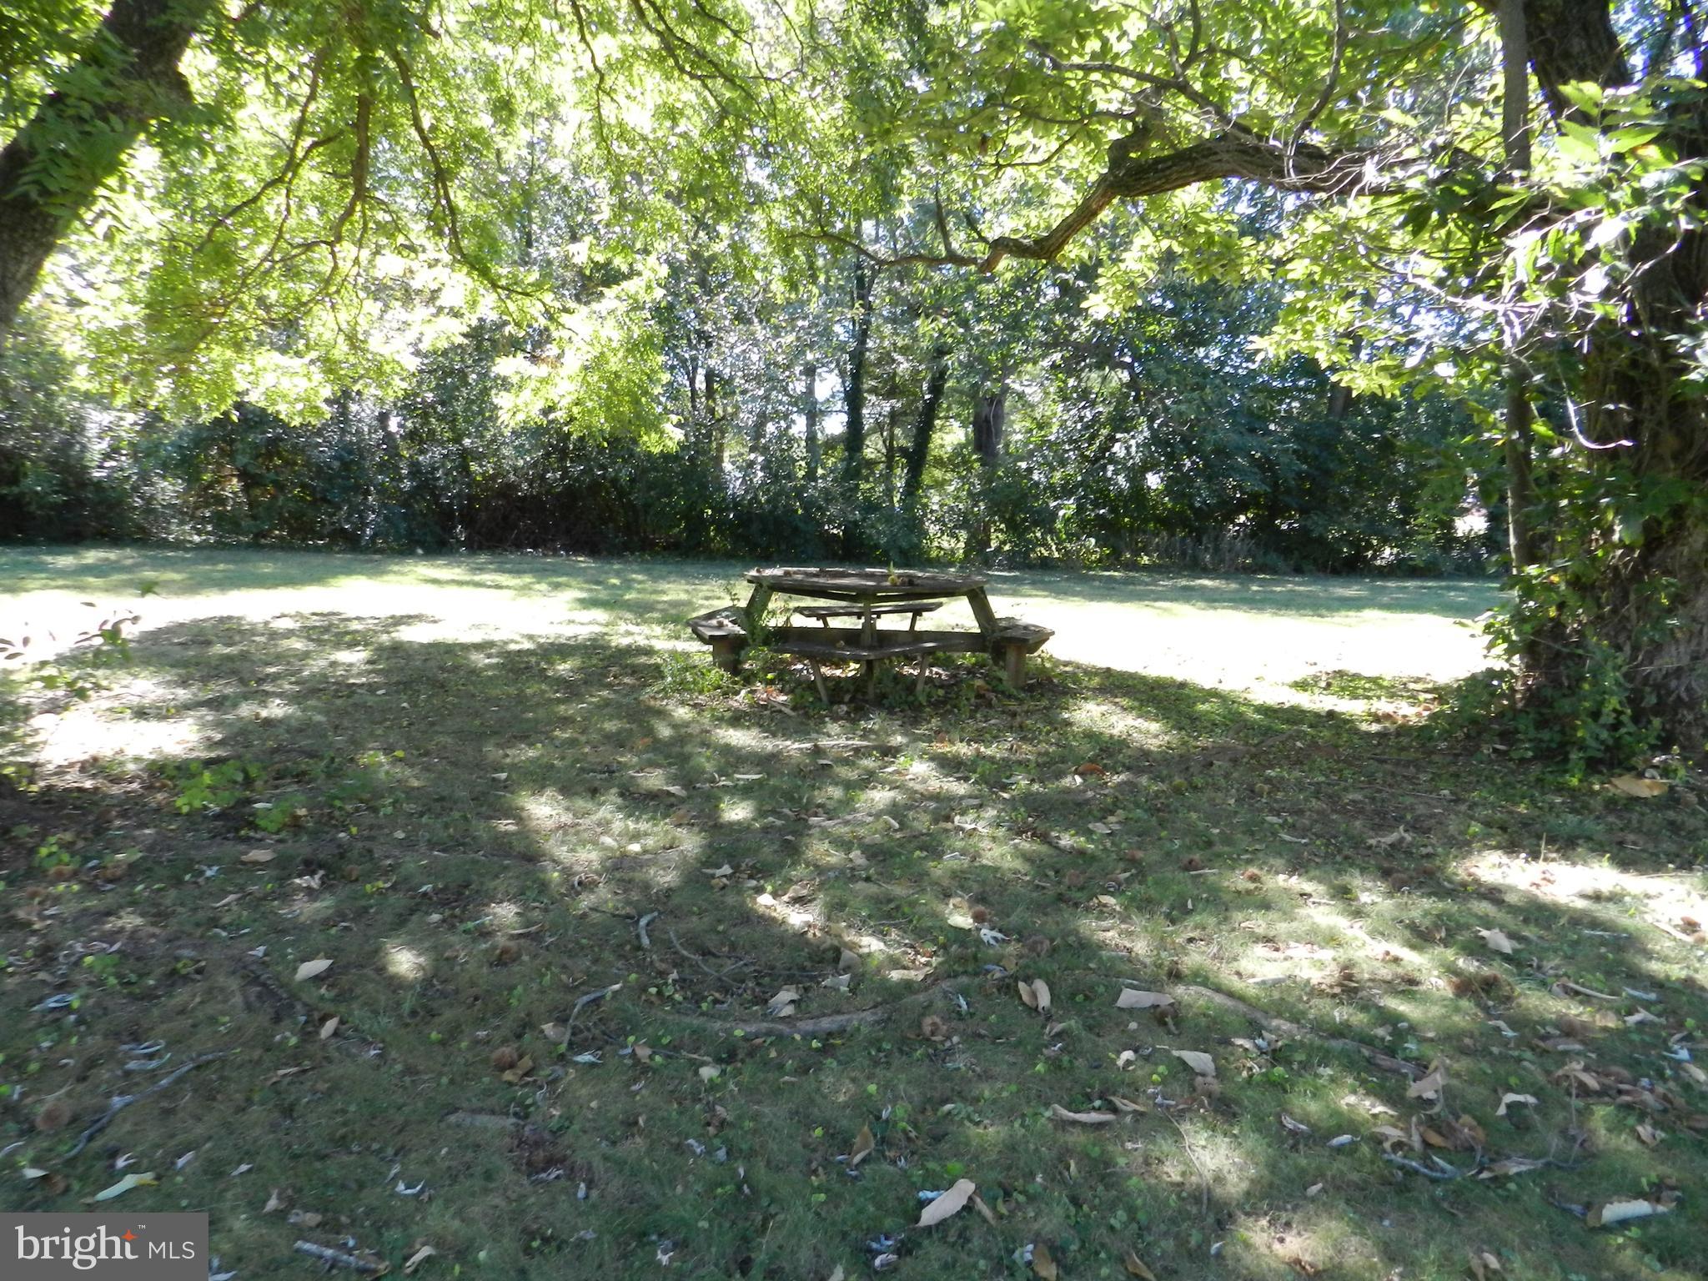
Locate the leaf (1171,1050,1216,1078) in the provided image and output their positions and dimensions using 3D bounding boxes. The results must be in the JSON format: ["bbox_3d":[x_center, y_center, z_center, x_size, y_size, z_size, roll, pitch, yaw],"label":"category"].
[{"bbox_3d":[0.846,1.053,2.829,0.060,0.025,0.125,-7,11,-41],"label":"leaf"}]

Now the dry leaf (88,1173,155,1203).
[{"bbox_3d":[-1.482,1.108,2.300,0.120,0.022,0.040,-8,12,-44],"label":"dry leaf"}]

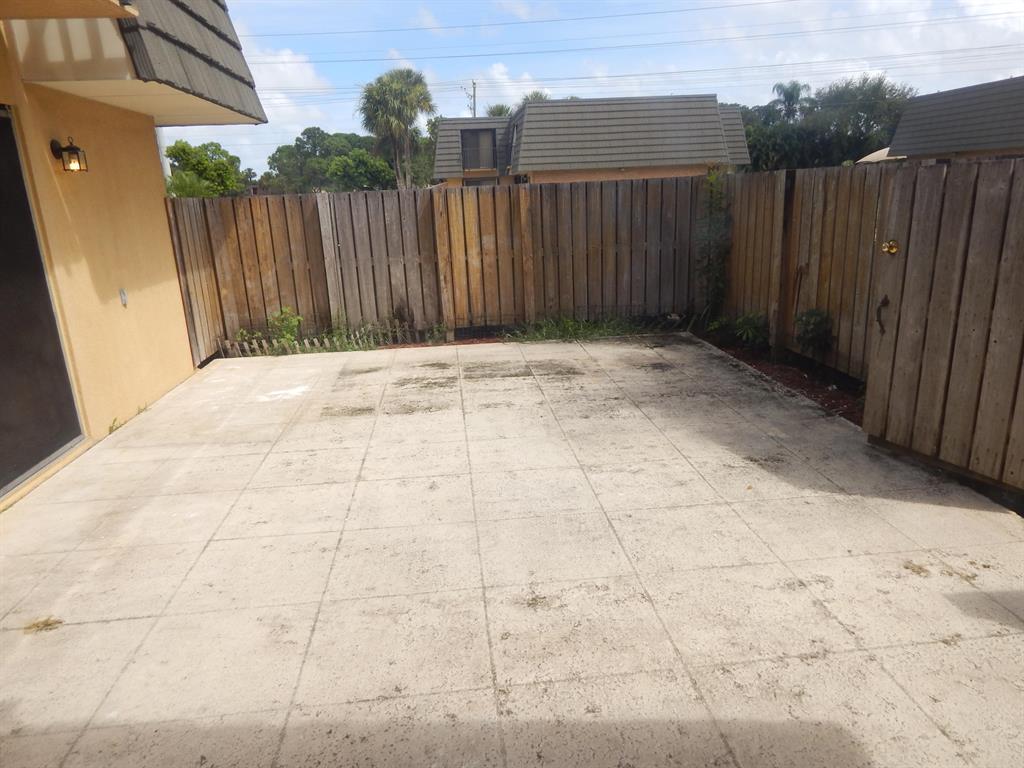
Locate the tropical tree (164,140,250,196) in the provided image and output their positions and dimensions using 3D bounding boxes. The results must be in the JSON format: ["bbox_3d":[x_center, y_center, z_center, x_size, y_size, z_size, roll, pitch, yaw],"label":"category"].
[{"bbox_3d":[-12.055,-7.493,25.832,3.540,4.060,3.240,-4,16,-5],"label":"tropical tree"}]

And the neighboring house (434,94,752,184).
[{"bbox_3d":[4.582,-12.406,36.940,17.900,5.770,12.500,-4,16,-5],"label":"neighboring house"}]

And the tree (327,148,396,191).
[{"bbox_3d":[-8.585,-11.302,37.665,3.950,4.380,3.950,-4,16,-5],"label":"tree"}]

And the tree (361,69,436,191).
[{"bbox_3d":[-5.632,-11.649,32.651,3.830,7.620,3.830,-4,16,-5],"label":"tree"}]

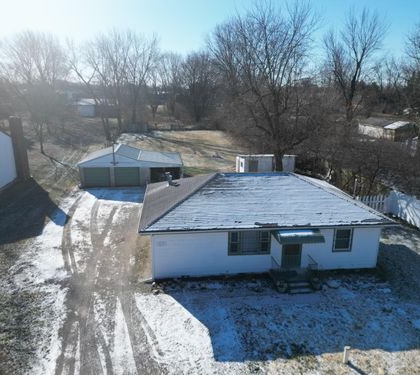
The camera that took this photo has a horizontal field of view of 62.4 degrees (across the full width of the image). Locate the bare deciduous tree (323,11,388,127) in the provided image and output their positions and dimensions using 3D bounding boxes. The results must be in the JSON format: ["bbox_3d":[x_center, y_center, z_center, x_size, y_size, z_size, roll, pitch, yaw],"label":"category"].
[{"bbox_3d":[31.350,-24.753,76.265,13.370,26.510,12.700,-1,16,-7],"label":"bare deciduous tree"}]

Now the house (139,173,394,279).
[{"bbox_3d":[2.689,1.471,21.536,13.270,4.850,8.670,-1,16,-7],"label":"house"}]

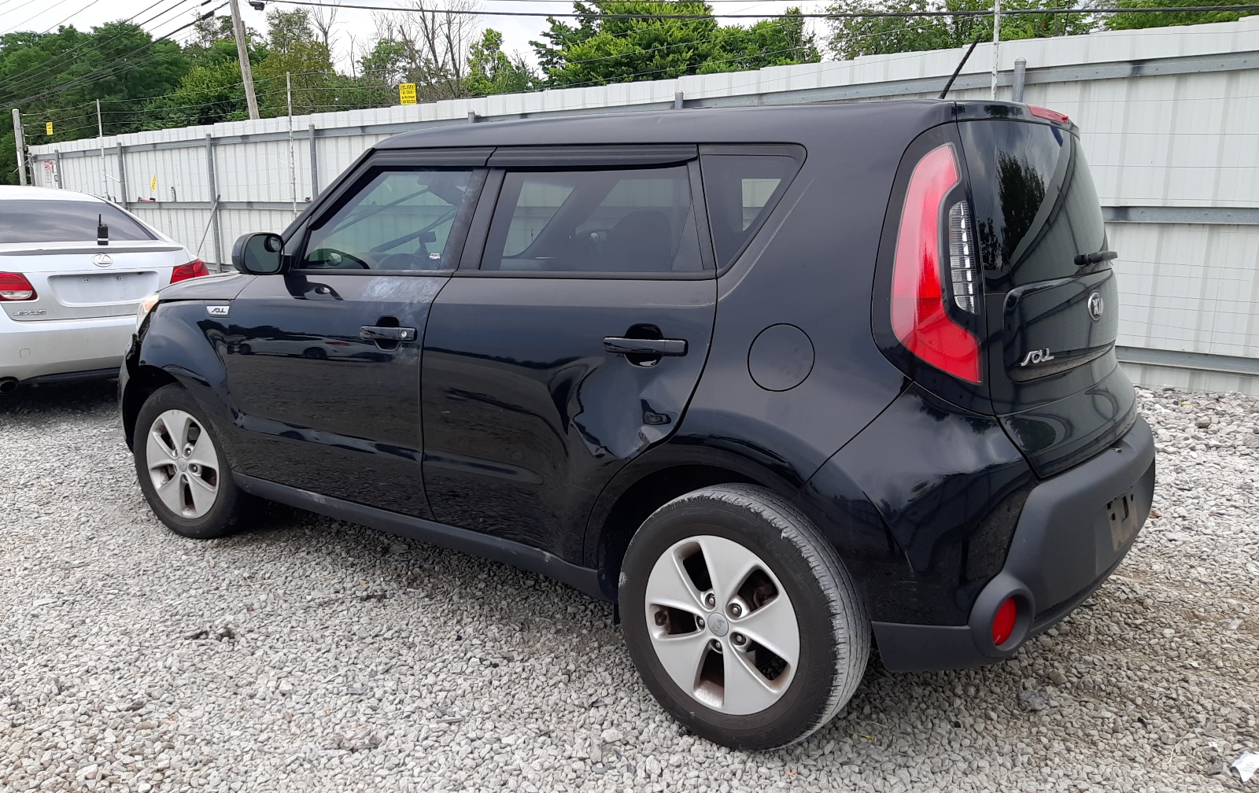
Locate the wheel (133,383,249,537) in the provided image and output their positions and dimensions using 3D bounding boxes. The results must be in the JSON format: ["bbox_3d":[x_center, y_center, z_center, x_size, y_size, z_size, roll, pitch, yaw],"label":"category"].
[{"bbox_3d":[-1.773,0.262,3.912,0.648,0.645,0.210,6,11,28],"label":"wheel"}]

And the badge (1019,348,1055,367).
[{"bbox_3d":[0.942,-0.092,2.177,0.175,0.035,0.015,-9,14,-44],"label":"badge"}]

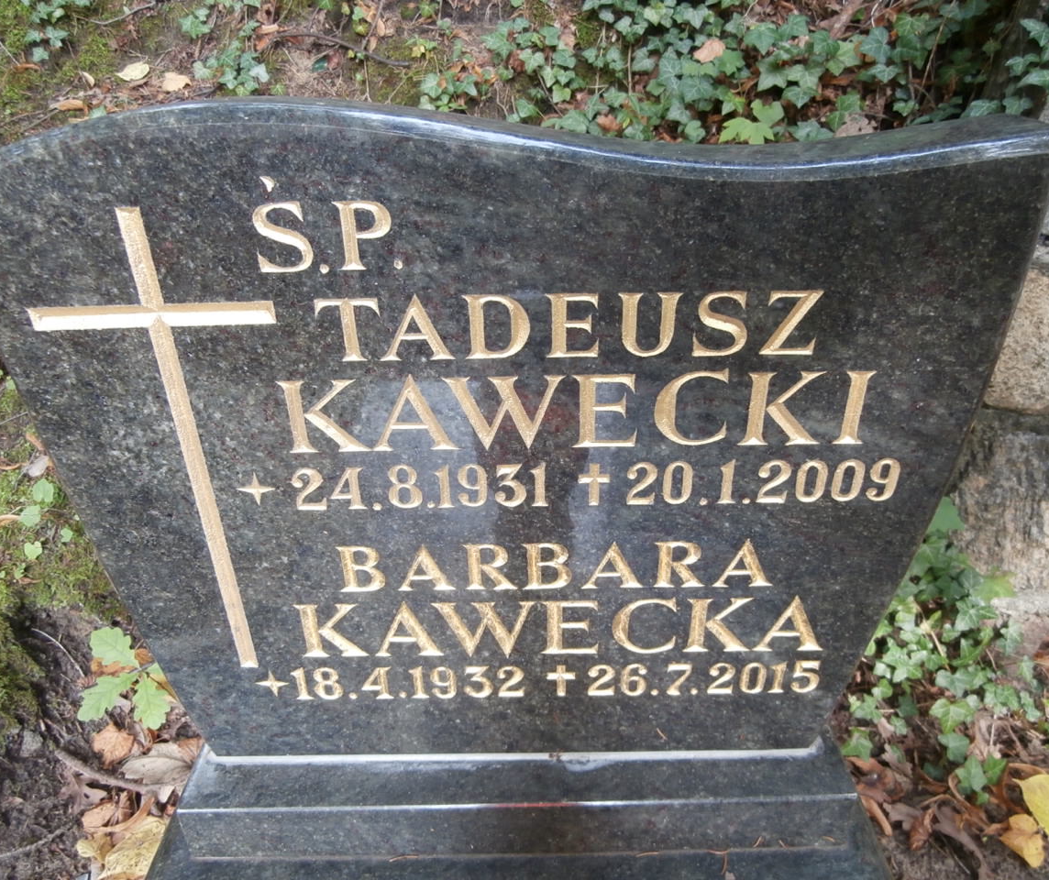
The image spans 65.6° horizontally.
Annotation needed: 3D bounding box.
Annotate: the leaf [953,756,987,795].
[{"bbox_3d":[0.514,0.386,0.940,0.034,0.012,0.037,-4,63,-2],"label":"leaf"}]

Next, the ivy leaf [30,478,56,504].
[{"bbox_3d":[-0.662,0.070,1.120,0.029,0.005,0.035,-10,70,-2],"label":"ivy leaf"}]

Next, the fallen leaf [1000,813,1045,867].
[{"bbox_3d":[0.557,0.448,0.910,0.049,0.016,0.056,-3,46,-1],"label":"fallen leaf"}]

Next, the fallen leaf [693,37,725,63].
[{"bbox_3d":[0.279,-0.583,1.220,0.051,0.012,0.038,-32,66,-7],"label":"fallen leaf"}]

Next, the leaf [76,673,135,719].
[{"bbox_3d":[-0.539,0.331,1.050,0.084,0.013,0.053,-39,64,-21],"label":"leaf"}]

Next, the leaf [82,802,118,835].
[{"bbox_3d":[-0.522,0.463,1.002,0.051,0.014,0.032,-26,52,-35],"label":"leaf"}]

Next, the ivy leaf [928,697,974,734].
[{"bbox_3d":[0.563,0.364,1.070,0.058,0.012,0.046,8,50,23],"label":"ivy leaf"}]

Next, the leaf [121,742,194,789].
[{"bbox_3d":[-0.466,0.415,1.040,0.099,0.015,0.053,-2,47,1],"label":"leaf"}]

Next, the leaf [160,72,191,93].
[{"bbox_3d":[-0.505,-0.515,1.170,0.038,0.012,0.037,-34,76,-10],"label":"leaf"}]

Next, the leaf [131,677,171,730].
[{"bbox_3d":[-0.500,0.350,1.091,0.047,0.014,0.085,-13,53,-25],"label":"leaf"}]

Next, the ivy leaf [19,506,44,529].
[{"bbox_3d":[-0.674,0.104,1.110,0.032,0.005,0.031,-1,69,1],"label":"ivy leaf"}]

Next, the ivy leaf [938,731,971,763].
[{"bbox_3d":[0.514,0.365,0.970,0.036,0.012,0.034,-1,63,0],"label":"ivy leaf"}]

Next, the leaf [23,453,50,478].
[{"bbox_3d":[-0.669,0.035,1.120,0.025,0.005,0.033,38,71,17],"label":"leaf"}]

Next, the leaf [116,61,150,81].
[{"bbox_3d":[-0.615,-0.581,1.280,0.054,0.008,0.039,-20,70,-6],"label":"leaf"}]

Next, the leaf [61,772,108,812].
[{"bbox_3d":[-0.551,0.443,1.022,0.060,0.013,0.053,-3,43,-17],"label":"leaf"}]

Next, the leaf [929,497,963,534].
[{"bbox_3d":[0.576,0.104,1.120,0.057,0.009,0.055,14,70,6],"label":"leaf"}]

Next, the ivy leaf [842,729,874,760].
[{"bbox_3d":[0.396,0.365,0.970,0.041,0.012,0.037,-10,63,-5],"label":"ivy leaf"}]

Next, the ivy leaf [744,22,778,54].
[{"bbox_3d":[0.326,-0.550,1.120,0.045,0.043,0.012,-3,-7,-1],"label":"ivy leaf"}]

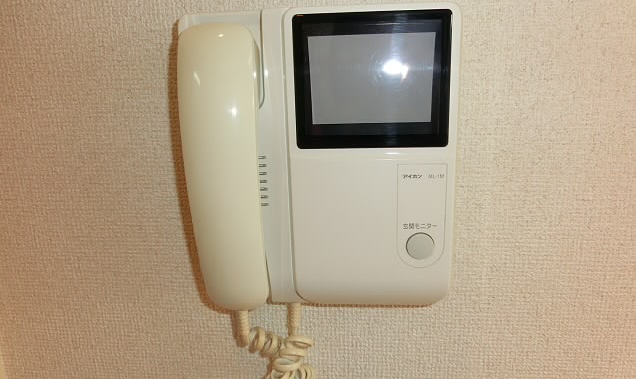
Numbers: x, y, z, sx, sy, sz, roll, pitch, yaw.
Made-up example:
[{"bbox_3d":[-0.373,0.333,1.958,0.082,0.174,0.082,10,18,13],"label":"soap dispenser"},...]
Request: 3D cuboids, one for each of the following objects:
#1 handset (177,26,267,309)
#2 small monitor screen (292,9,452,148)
[{"bbox_3d":[-0.065,-0.007,0.318,0.056,0.208,0.050,0,14,5],"label":"handset"},{"bbox_3d":[0.035,-0.071,0.294,0.101,0.087,0.015,0,14,5],"label":"small monitor screen"}]

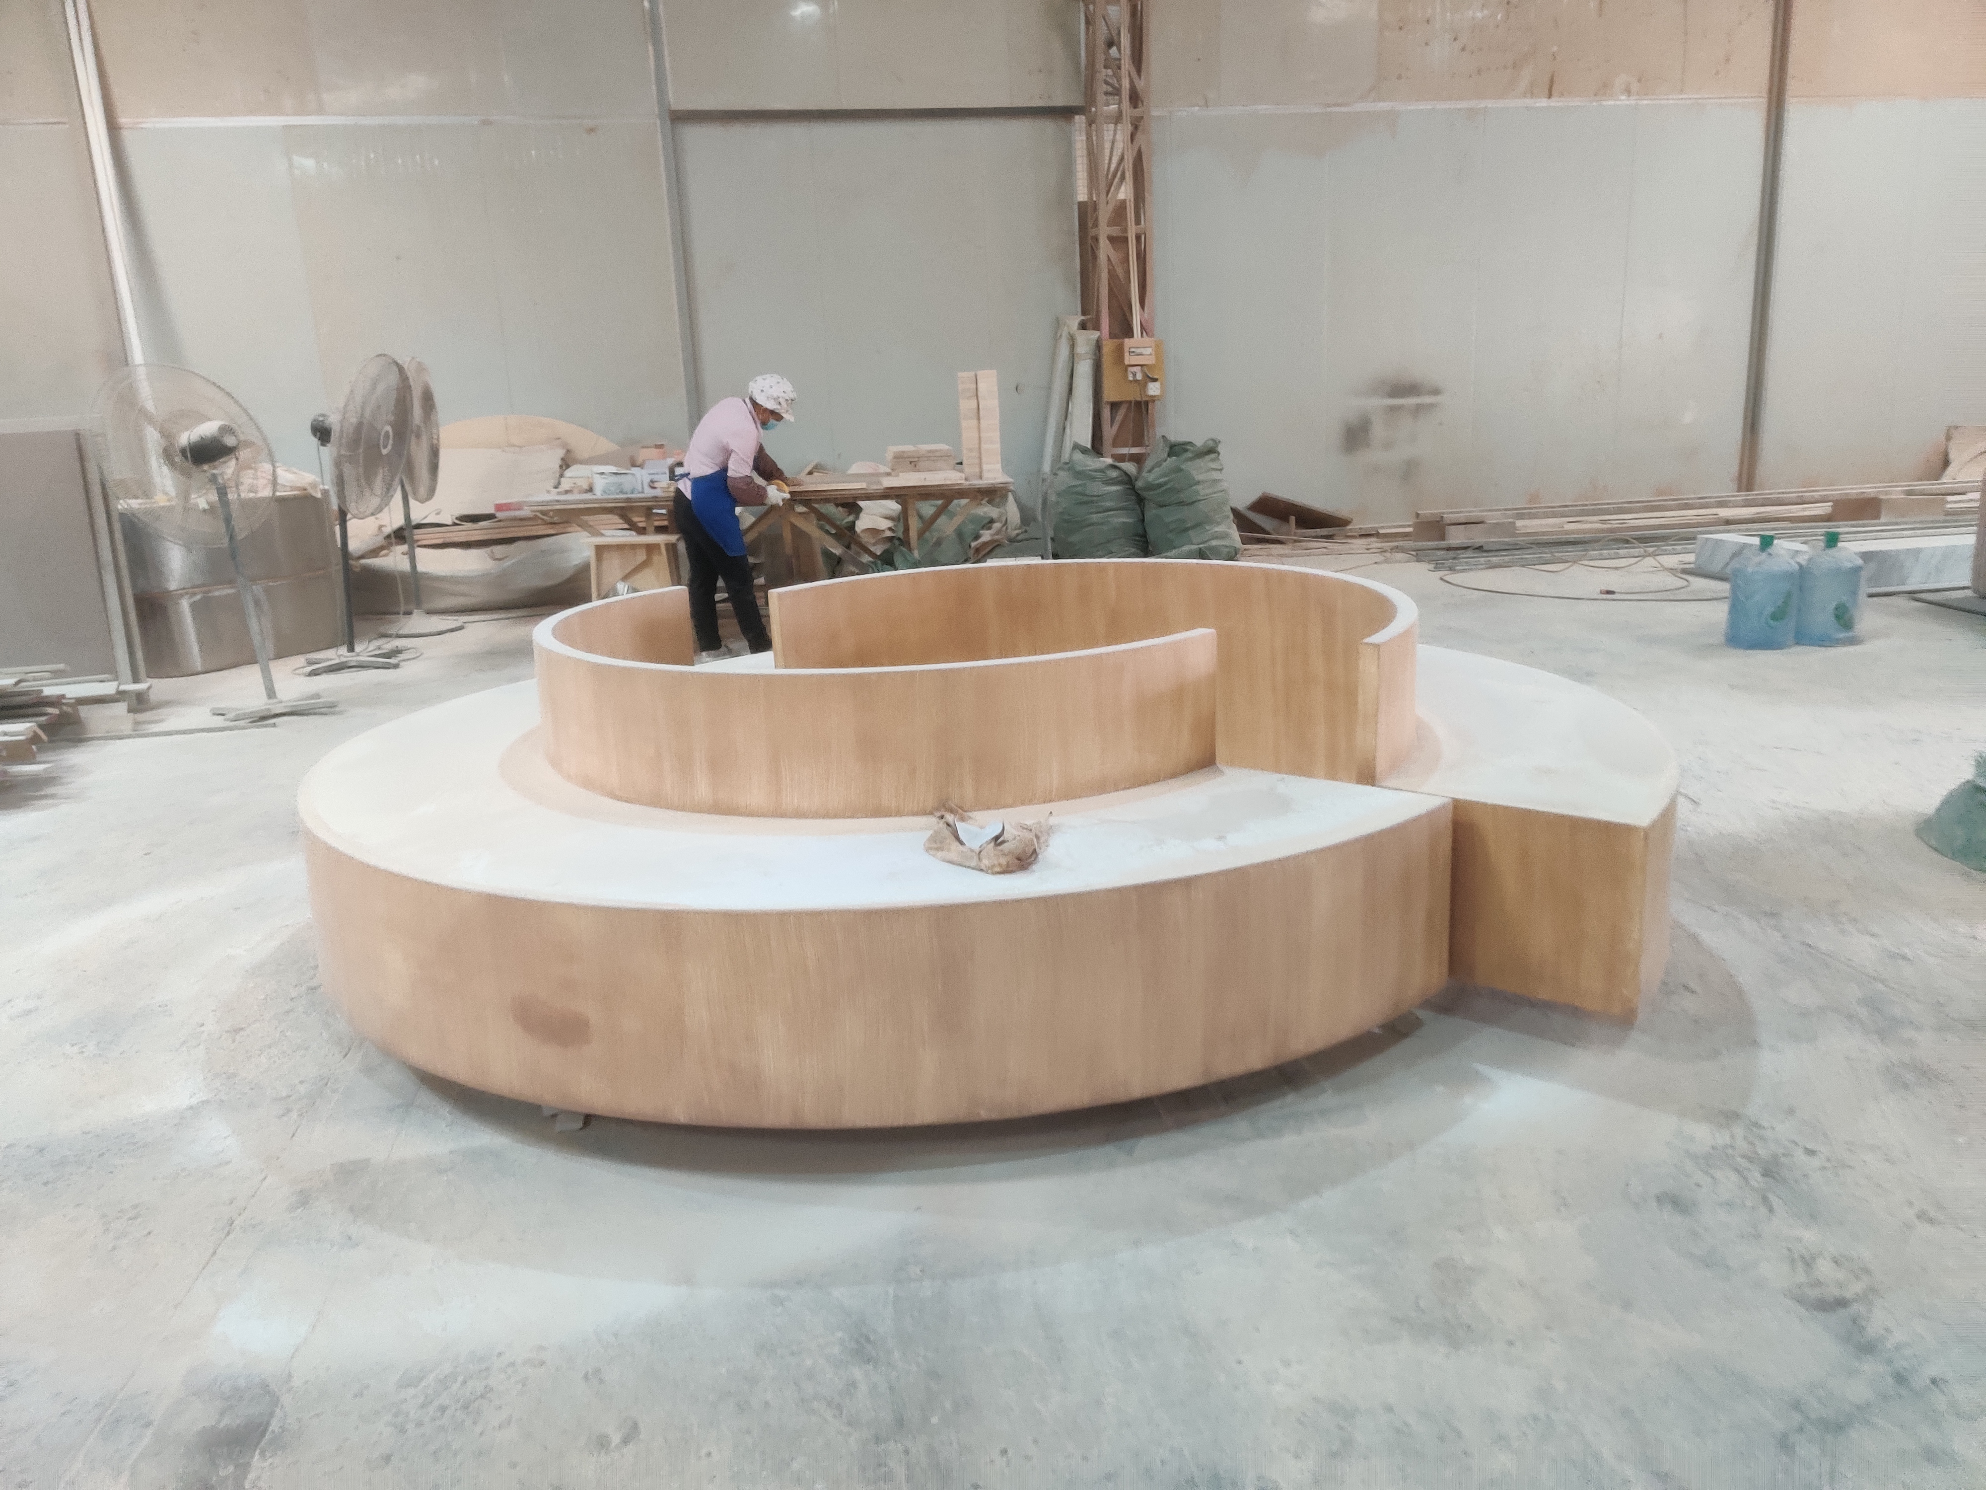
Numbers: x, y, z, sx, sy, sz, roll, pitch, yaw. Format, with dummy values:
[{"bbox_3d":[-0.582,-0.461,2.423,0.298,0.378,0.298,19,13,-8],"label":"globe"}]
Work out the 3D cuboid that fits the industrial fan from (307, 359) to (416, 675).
[{"bbox_3d":[-3.286,-1.159,7.800,0.680,1.530,0.830,-1,14,6],"label":"industrial fan"}]

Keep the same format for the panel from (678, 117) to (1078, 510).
[{"bbox_3d":[-0.769,-3.036,11.166,2.791,2.759,0.060,-4,14,-7],"label":"panel"}]

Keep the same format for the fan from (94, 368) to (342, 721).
[{"bbox_3d":[-3.312,-0.876,6.787,0.750,1.500,0.830,4,15,25],"label":"fan"}]

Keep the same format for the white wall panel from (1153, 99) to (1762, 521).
[{"bbox_3d":[3.626,-3.276,11.916,5.008,3.080,0.100,-5,14,-11],"label":"white wall panel"}]

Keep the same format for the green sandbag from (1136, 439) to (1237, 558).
[{"bbox_3d":[1.355,-1.738,10.842,0.680,0.821,0.580,-3,14,0],"label":"green sandbag"}]

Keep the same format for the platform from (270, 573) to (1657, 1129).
[{"bbox_3d":[-0.064,0.006,4.062,3.443,0.740,3.053,9,18,40],"label":"platform"}]

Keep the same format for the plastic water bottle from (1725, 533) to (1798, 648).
[{"bbox_3d":[3.424,-0.669,6.872,0.280,0.450,0.280,4,15,26],"label":"plastic water bottle"}]

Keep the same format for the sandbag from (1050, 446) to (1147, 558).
[{"bbox_3d":[0.721,-1.718,10.980,0.640,0.740,0.540,-2,14,4],"label":"sandbag"}]

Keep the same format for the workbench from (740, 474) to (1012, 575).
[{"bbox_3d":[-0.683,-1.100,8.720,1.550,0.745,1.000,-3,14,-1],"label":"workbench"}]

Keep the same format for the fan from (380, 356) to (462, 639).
[{"bbox_3d":[-3.464,-1.467,9.098,0.500,1.576,0.780,-6,14,-11],"label":"fan"}]

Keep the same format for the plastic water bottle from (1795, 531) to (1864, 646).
[{"bbox_3d":[3.724,-0.700,6.862,0.270,0.490,0.270,5,16,28],"label":"plastic water bottle"}]

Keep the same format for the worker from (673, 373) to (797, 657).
[{"bbox_3d":[-1.224,-1.121,7.636,0.620,1.396,0.520,-7,14,-15],"label":"worker"}]

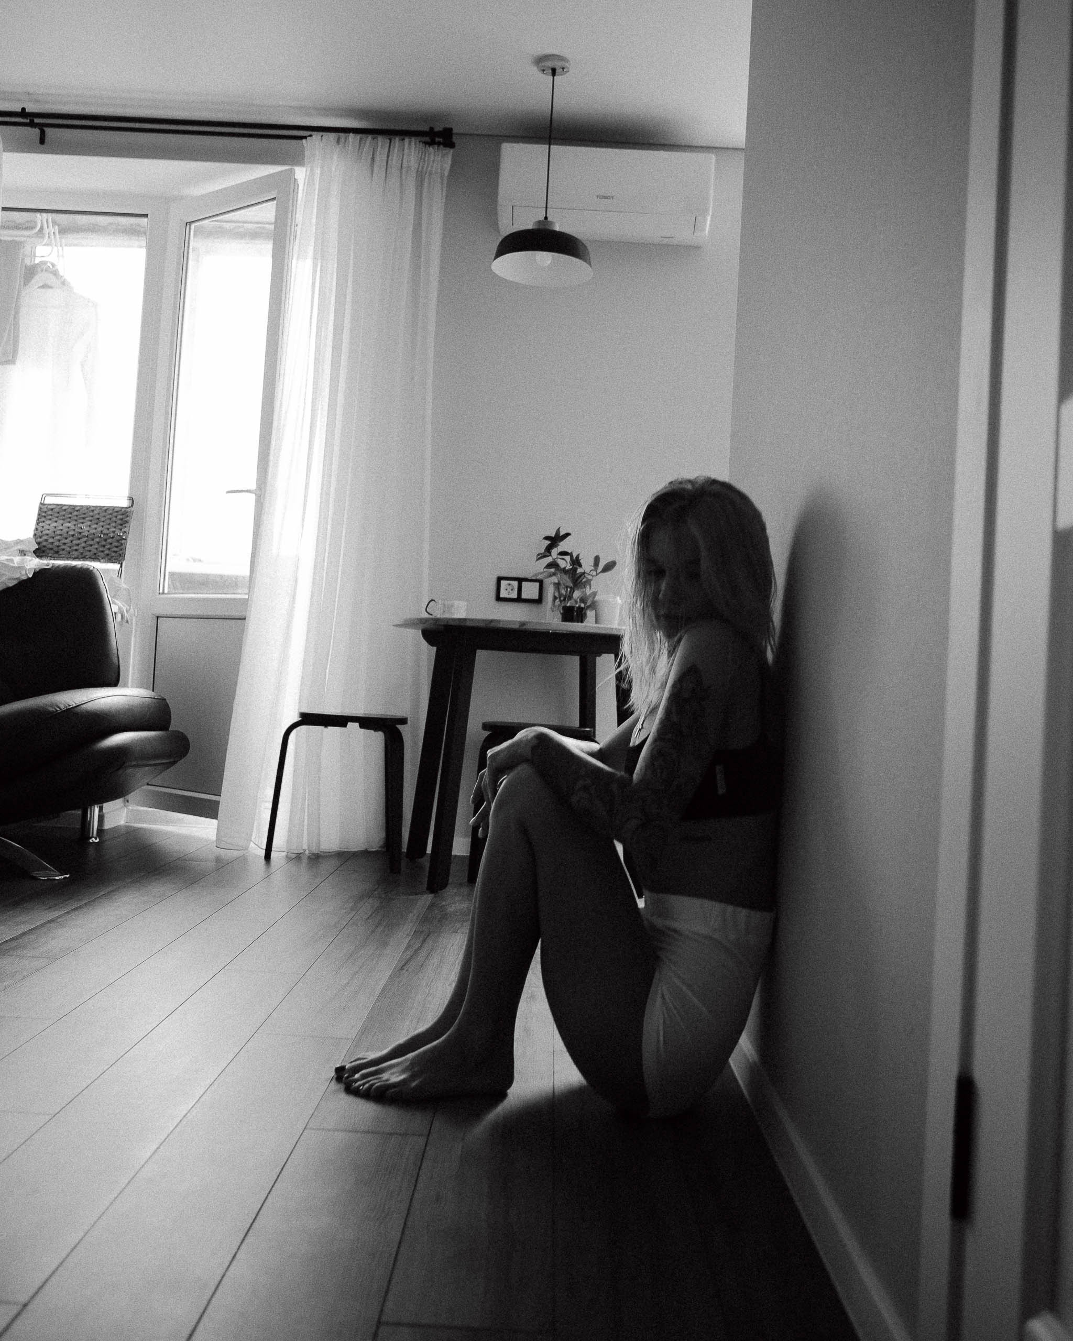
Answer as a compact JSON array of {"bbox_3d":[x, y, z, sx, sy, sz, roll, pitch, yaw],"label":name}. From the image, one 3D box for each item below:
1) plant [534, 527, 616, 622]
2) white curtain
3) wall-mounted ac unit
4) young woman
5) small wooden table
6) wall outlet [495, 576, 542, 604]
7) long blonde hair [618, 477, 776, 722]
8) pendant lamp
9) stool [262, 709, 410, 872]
[{"bbox_3d":[0.118,-0.277,3.613,0.245,0.309,0.230,3,-1,1],"label":"plant"},{"bbox_3d":[-0.656,-0.581,3.884,0.652,2.350,0.150,3,-1,1],"label":"white curtain"},{"bbox_3d":[0.228,-1.560,3.937,0.694,0.246,0.187,3,-1,1],"label":"wall-mounted ac unit"},{"bbox_3d":[0.031,0.159,1.786,0.625,0.905,0.400,3,-1,1],"label":"young woman"},{"bbox_3d":[-0.026,0.249,3.598,0.820,0.756,0.820,3,-1,1],"label":"small wooden table"},{"bbox_3d":[-0.056,-0.270,4.014,0.152,0.082,0.011,3,-1,1],"label":"wall outlet"},{"bbox_3d":[0.236,-0.105,1.751,0.210,0.355,0.200,3,-1,-41],"label":"long blonde hair"},{"bbox_3d":[0.034,-1.496,3.536,0.296,0.618,0.296,3,-1,1],"label":"pendant lamp"},{"bbox_3d":[-0.614,0.369,3.739,0.430,0.463,0.420,3,-1,1],"label":"stool"}]

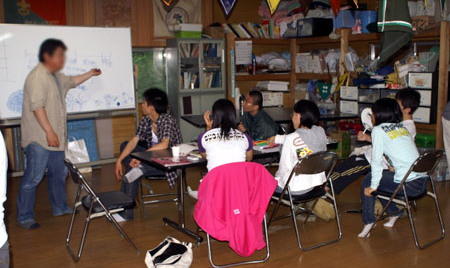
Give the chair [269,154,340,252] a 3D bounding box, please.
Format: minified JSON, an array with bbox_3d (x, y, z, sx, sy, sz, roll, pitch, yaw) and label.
[{"bbox_3d":[0.657,0.504,4.056,0.460,0.765,0.490,-5,8,-31],"label":"chair"}]

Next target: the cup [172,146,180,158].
[{"bbox_3d":[-0.407,0.147,4.096,0.072,0.085,0.072,-1,7,0],"label":"cup"}]

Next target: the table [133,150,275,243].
[{"bbox_3d":[0.127,0.494,4.479,1.780,0.700,0.726,-5,8,-33],"label":"table"}]

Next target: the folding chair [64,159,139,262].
[{"bbox_3d":[-0.980,0.549,3.836,0.490,0.765,0.460,-4,8,-28],"label":"folding chair"}]

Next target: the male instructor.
[{"bbox_3d":[-1.570,-0.039,4.780,0.760,1.730,0.550,-3,9,-11],"label":"male instructor"}]

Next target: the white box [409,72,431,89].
[{"bbox_3d":[2.602,-0.684,6.223,0.340,0.210,0.320,-7,10,-36],"label":"white box"}]

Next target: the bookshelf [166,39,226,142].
[{"bbox_3d":[-0.447,-0.512,7.848,0.860,1.930,0.390,-5,8,-33],"label":"bookshelf"}]

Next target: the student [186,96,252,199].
[{"bbox_3d":[-0.030,0.287,4.170,0.500,1.200,0.700,-3,9,-12],"label":"student"}]

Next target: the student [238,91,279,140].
[{"bbox_3d":[0.360,0.134,5.250,0.700,1.170,0.500,-6,10,-30],"label":"student"}]

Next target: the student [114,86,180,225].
[{"bbox_3d":[-0.760,0.163,4.820,0.540,1.270,0.720,6,11,39],"label":"student"}]

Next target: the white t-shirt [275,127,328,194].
[{"bbox_3d":[0.660,0.194,4.170,0.450,0.560,0.320,-7,11,-37],"label":"white t-shirt"}]

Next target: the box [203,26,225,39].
[{"bbox_3d":[-0.170,-1.598,7.700,0.270,0.200,0.250,-6,10,-30],"label":"box"}]

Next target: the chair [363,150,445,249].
[{"bbox_3d":[1.518,0.495,4.051,0.460,0.765,0.490,-6,9,-40],"label":"chair"}]

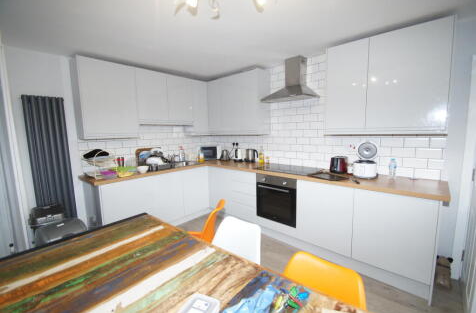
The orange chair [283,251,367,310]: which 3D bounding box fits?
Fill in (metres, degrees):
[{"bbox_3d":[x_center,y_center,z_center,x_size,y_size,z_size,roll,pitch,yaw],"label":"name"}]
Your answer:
[{"bbox_3d":[0.294,0.946,0.870,0.460,0.820,0.530,4,9,39],"label":"orange chair"}]

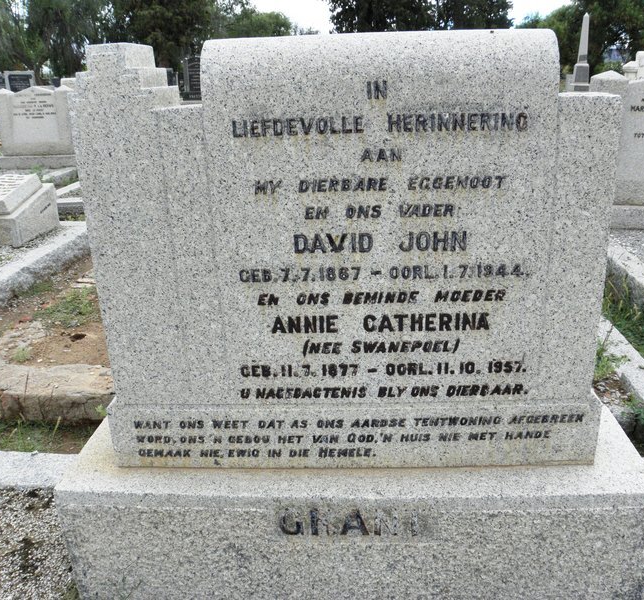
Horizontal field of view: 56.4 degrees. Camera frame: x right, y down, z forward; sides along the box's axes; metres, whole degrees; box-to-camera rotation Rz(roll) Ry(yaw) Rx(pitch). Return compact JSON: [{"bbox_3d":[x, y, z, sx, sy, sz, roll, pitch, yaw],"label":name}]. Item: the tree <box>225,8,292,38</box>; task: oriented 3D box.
[{"bbox_3d":[-3.503,-13.605,34.249,4.150,5.350,3.940,-3,20,-5],"label":"tree"}]

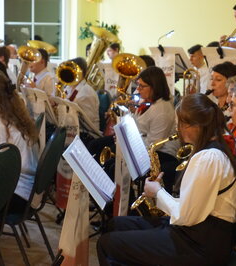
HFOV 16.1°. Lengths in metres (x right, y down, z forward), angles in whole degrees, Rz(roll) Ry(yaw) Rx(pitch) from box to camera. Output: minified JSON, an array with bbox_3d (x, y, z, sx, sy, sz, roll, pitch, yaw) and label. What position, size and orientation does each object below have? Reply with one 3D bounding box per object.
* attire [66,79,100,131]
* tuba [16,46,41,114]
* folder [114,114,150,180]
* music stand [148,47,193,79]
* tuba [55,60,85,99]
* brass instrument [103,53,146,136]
[{"bbox_3d":[-0.338,-0.239,7.500,0.330,0.560,0.430,-7,11,-43],"label":"attire"},{"bbox_3d":[-0.870,-0.490,7.900,0.270,0.660,0.320,3,28,-30],"label":"tuba"},{"bbox_3d":[0.082,0.082,4.580,0.060,0.310,0.440,-19,3,15],"label":"folder"},{"bbox_3d":[0.459,-0.137,7.670,0.500,1.300,0.450,8,10,43],"label":"music stand"},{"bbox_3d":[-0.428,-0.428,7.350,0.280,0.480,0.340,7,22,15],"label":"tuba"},{"bbox_3d":[0.061,-0.336,6.750,0.340,0.660,0.340,22,25,29],"label":"brass instrument"}]

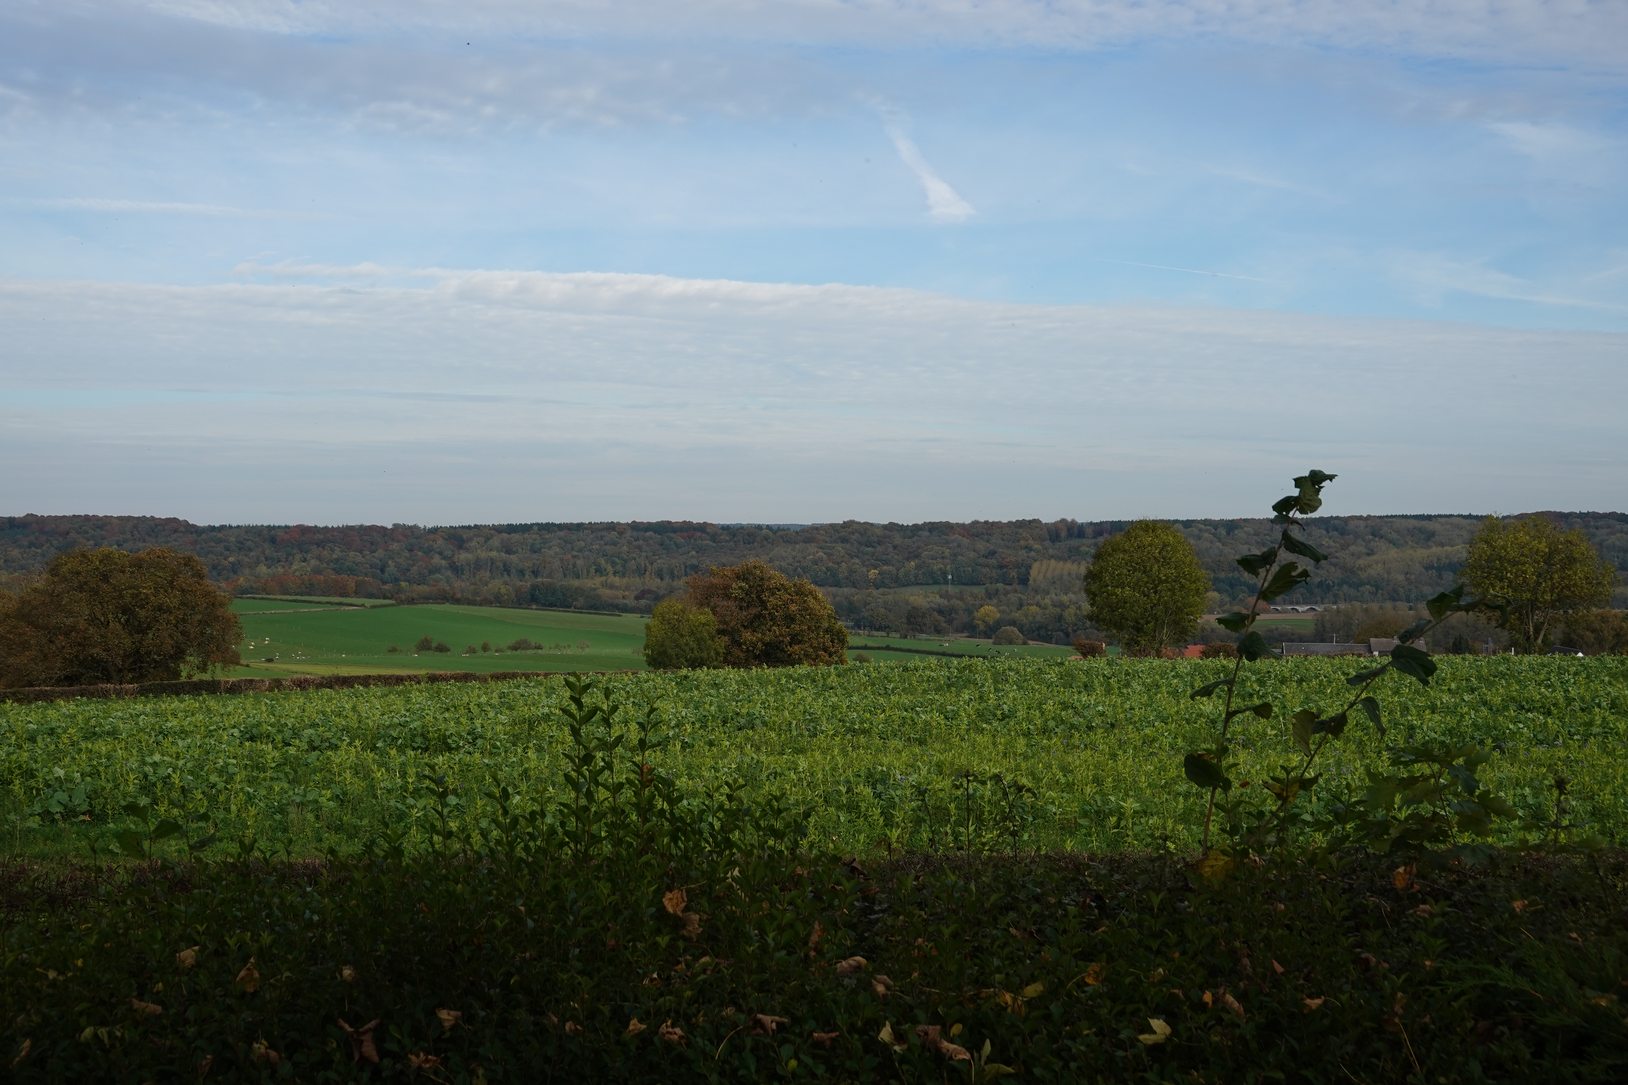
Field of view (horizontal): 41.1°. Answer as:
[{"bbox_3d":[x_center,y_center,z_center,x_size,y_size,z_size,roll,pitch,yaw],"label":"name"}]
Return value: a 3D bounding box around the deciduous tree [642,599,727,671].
[{"bbox_3d":[-7.690,5.760,128.000,4.950,5.080,4.800,0,0,0],"label":"deciduous tree"}]

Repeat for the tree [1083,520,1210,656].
[{"bbox_3d":[20.690,3.250,135.000,7.910,9.350,7.680,0,0,0],"label":"tree"}]

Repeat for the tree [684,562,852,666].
[{"bbox_3d":[-2.880,4.800,131.000,9.830,7.450,9.340,0,0,0],"label":"tree"}]

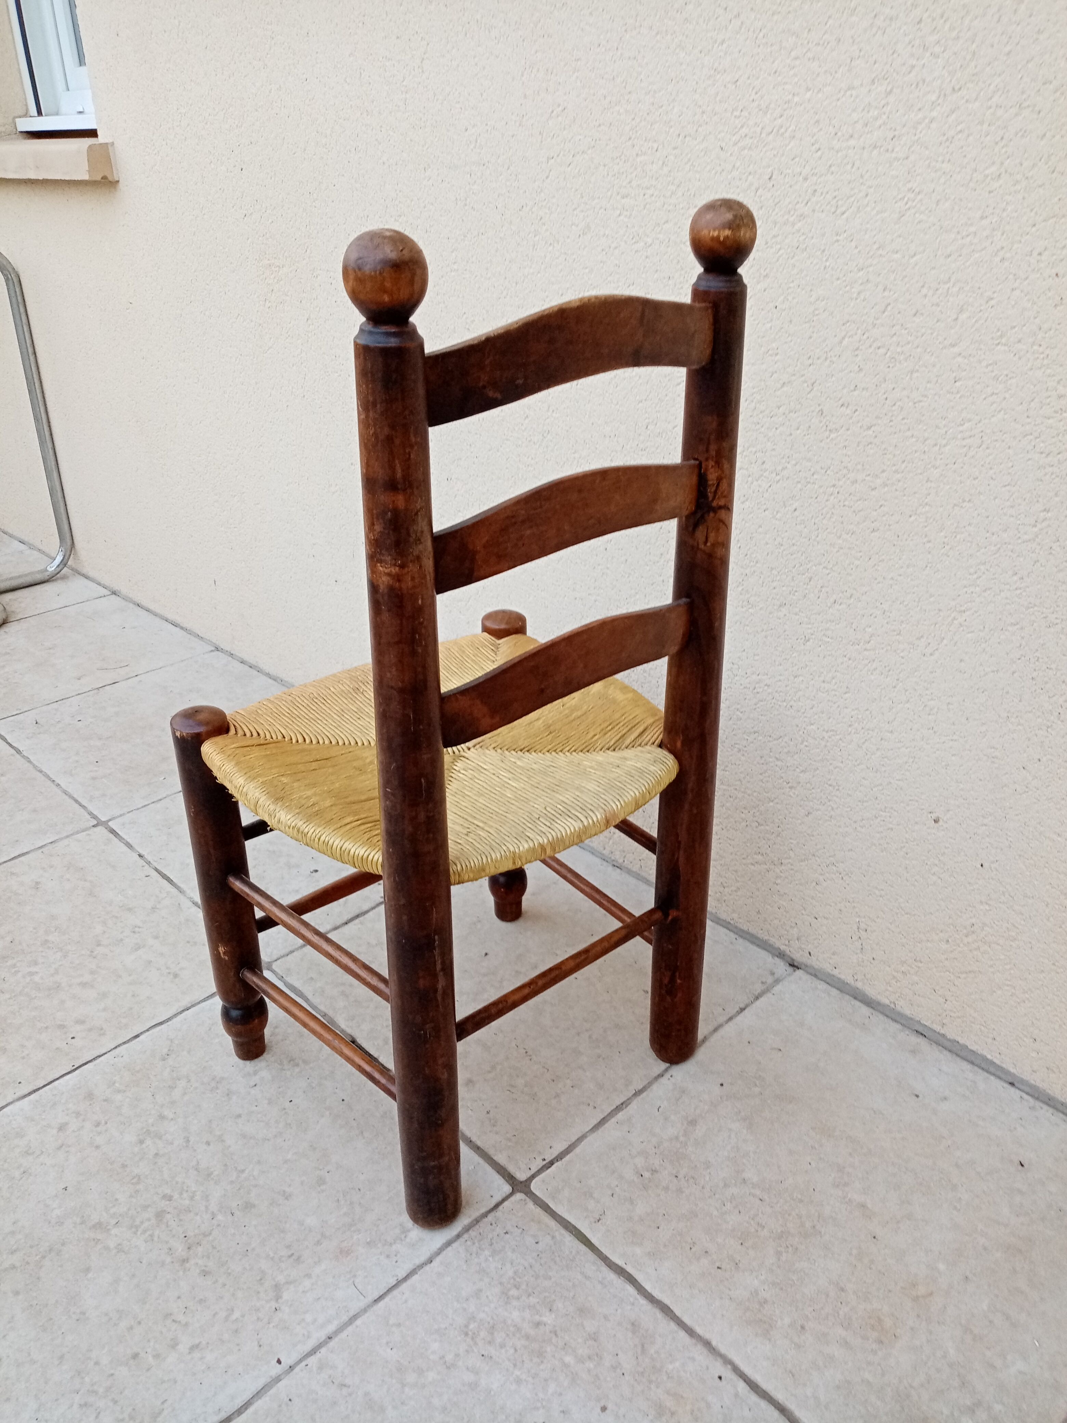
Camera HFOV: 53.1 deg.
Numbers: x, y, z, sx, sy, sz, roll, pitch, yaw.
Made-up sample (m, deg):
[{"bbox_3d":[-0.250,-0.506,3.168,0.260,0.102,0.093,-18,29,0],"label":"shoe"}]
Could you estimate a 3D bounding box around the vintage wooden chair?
[{"bbox_3d":[-0.071,-0.006,0.986,0.425,0.841,0.356,-22,34,-36],"label":"vintage wooden chair"}]

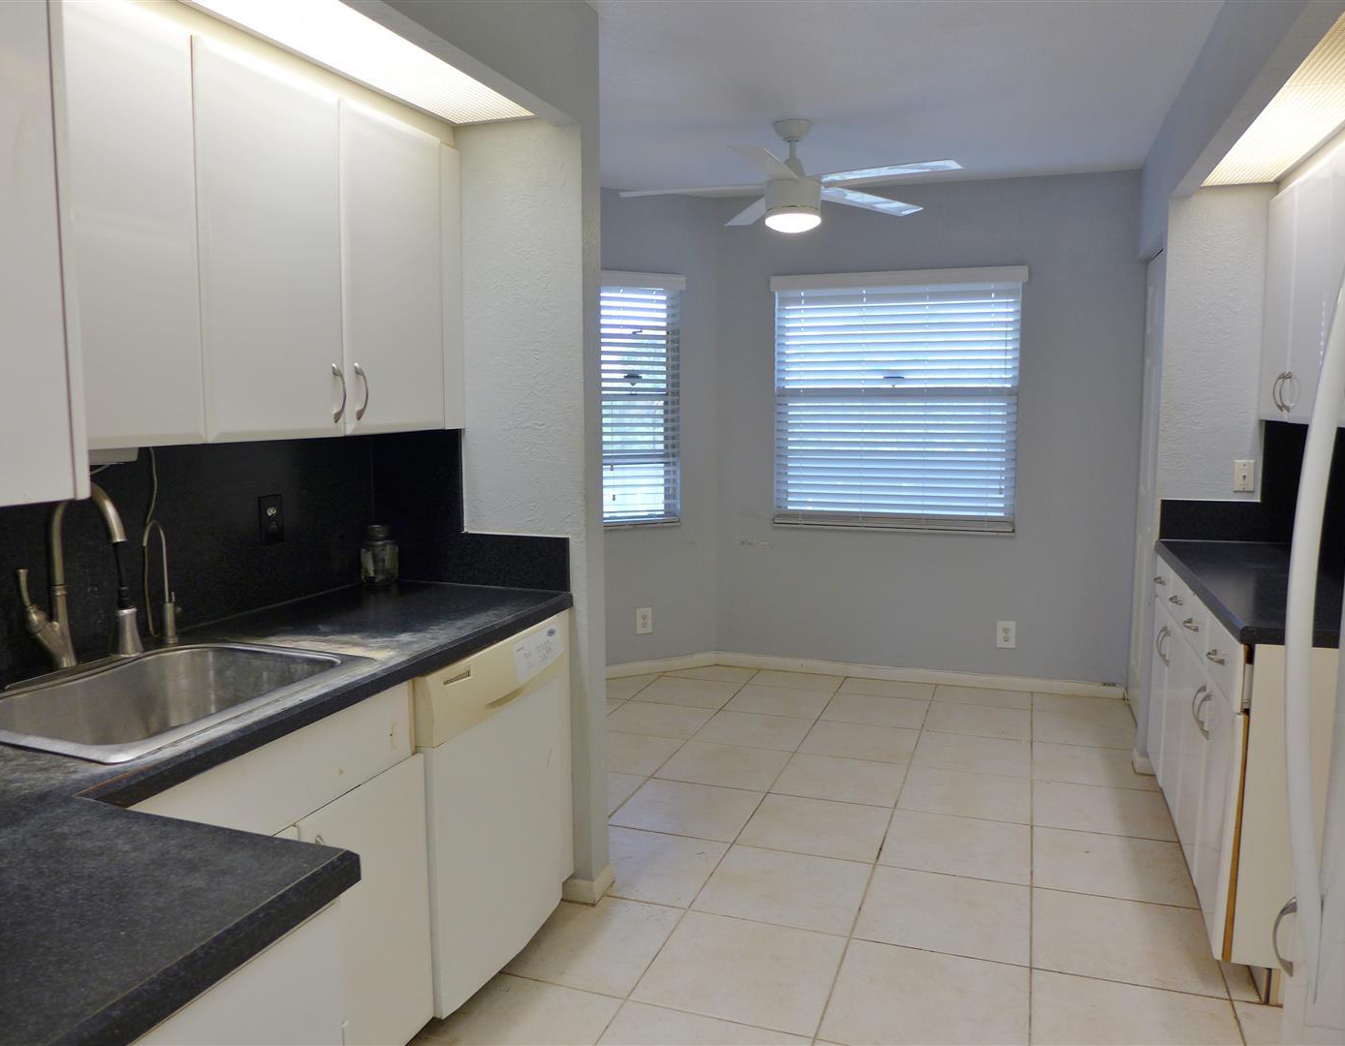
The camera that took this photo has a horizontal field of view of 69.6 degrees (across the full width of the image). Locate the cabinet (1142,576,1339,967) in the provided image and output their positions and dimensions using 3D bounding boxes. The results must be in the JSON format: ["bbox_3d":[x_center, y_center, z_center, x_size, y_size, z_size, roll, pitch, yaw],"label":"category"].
[{"bbox_3d":[1.871,0.615,2.877,0.635,0.813,1.547,2,7,20],"label":"cabinet"}]

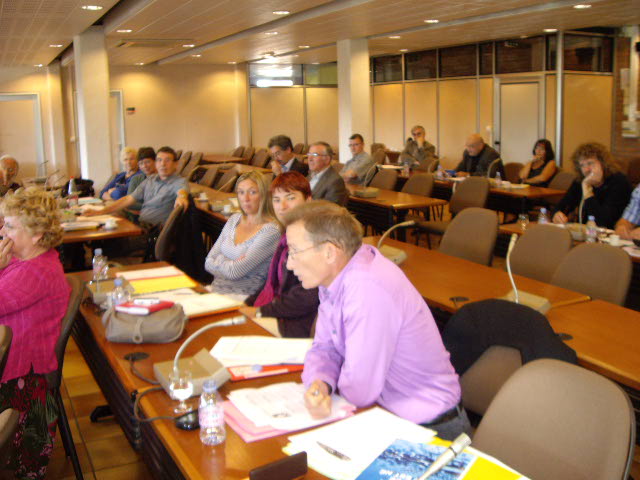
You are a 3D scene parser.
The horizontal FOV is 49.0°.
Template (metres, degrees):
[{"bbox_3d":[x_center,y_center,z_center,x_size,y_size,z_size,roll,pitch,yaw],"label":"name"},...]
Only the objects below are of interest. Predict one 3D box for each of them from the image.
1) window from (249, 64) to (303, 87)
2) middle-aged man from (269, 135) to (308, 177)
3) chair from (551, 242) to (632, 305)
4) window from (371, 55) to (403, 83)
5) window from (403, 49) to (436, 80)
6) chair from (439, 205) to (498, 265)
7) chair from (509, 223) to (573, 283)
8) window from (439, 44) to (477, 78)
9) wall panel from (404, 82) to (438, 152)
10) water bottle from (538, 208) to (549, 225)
[{"bbox_3d":[-0.927,-3.428,14.640,1.220,0.460,0.060,-6,11,-26],"label":"window"},{"bbox_3d":[-0.382,-0.341,6.838,0.740,1.330,0.560,-7,12,-29],"label":"middle-aged man"},{"bbox_3d":[1.210,0.452,3.514,0.600,0.880,0.500,-7,12,-26],"label":"chair"},{"bbox_3d":[1.456,-3.660,15.136,0.060,0.580,1.180,-7,12,-26],"label":"window"},{"bbox_3d":[1.993,-3.471,14.064,0.060,0.580,1.180,-7,12,-26],"label":"window"},{"bbox_3d":[0.817,0.251,4.693,0.600,0.890,0.500,-7,12,-26],"label":"chair"},{"bbox_3d":[1.014,0.398,3.822,0.580,0.910,0.490,-6,11,-26],"label":"chair"},{"bbox_3d":[2.519,-3.221,12.759,0.060,0.513,1.093,-6,11,-26],"label":"window"},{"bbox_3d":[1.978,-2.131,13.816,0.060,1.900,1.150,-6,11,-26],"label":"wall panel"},{"bbox_3d":[1.456,-0.127,4.590,0.064,0.168,0.064,-7,12,-26],"label":"water bottle"}]

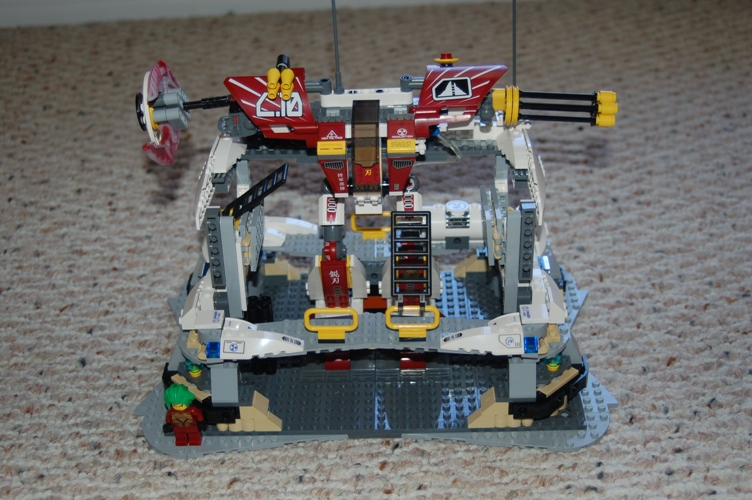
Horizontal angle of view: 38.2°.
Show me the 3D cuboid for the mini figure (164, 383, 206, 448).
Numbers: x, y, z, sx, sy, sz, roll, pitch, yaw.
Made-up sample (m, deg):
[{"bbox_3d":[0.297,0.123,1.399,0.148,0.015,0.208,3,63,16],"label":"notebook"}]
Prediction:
[{"bbox_3d":[-0.112,0.095,0.641,0.025,0.043,0.015,-1,32,1],"label":"mini figure"}]

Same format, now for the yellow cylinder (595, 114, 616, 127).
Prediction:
[{"bbox_3d":[0.139,-0.078,0.658,0.012,0.008,0.008,4,32,7],"label":"yellow cylinder"}]

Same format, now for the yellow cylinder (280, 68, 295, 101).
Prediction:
[{"bbox_3d":[-0.052,-0.098,0.640,0.008,0.016,0.011,-1,57,1],"label":"yellow cylinder"}]

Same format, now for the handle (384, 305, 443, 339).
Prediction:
[{"bbox_3d":[0.022,0.042,0.643,0.032,0.018,0.009,-1,32,1],"label":"handle"}]

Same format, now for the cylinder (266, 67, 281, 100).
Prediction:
[{"bbox_3d":[-0.061,-0.098,0.640,0.008,0.016,0.011,-1,57,1],"label":"cylinder"}]

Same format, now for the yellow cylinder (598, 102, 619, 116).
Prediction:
[{"bbox_3d":[0.140,-0.085,0.653,0.012,0.008,0.008,4,32,7],"label":"yellow cylinder"}]

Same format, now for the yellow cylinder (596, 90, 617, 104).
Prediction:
[{"bbox_3d":[0.140,-0.093,0.658,0.012,0.008,0.008,4,32,7],"label":"yellow cylinder"}]

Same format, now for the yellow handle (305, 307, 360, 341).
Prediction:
[{"bbox_3d":[-0.026,0.043,0.643,0.032,0.018,0.009,-1,32,1],"label":"yellow handle"}]

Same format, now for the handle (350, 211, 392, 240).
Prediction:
[{"bbox_3d":[-0.001,-0.017,0.740,0.032,0.018,0.009,-1,32,1],"label":"handle"}]

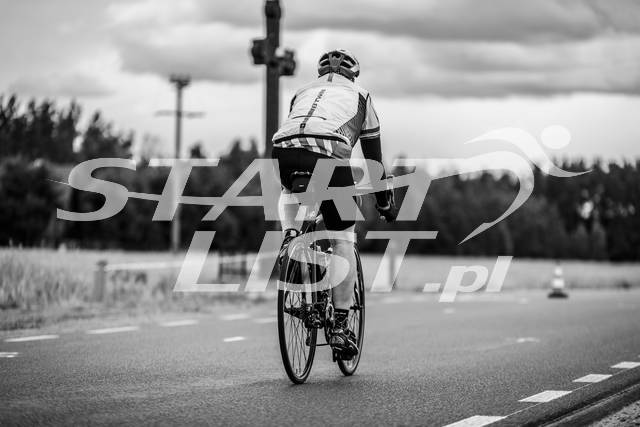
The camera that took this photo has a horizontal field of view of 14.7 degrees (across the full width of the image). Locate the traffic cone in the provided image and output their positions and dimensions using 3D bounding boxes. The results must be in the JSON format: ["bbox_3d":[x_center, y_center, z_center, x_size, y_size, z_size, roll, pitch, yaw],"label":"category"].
[{"bbox_3d":[3.275,0.916,34.200,0.280,0.510,0.280,0,-1,6],"label":"traffic cone"}]

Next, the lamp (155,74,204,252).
[{"bbox_3d":[-7.620,-2.712,135.000,2.700,9.650,0.800,1,-1,0],"label":"lamp"}]

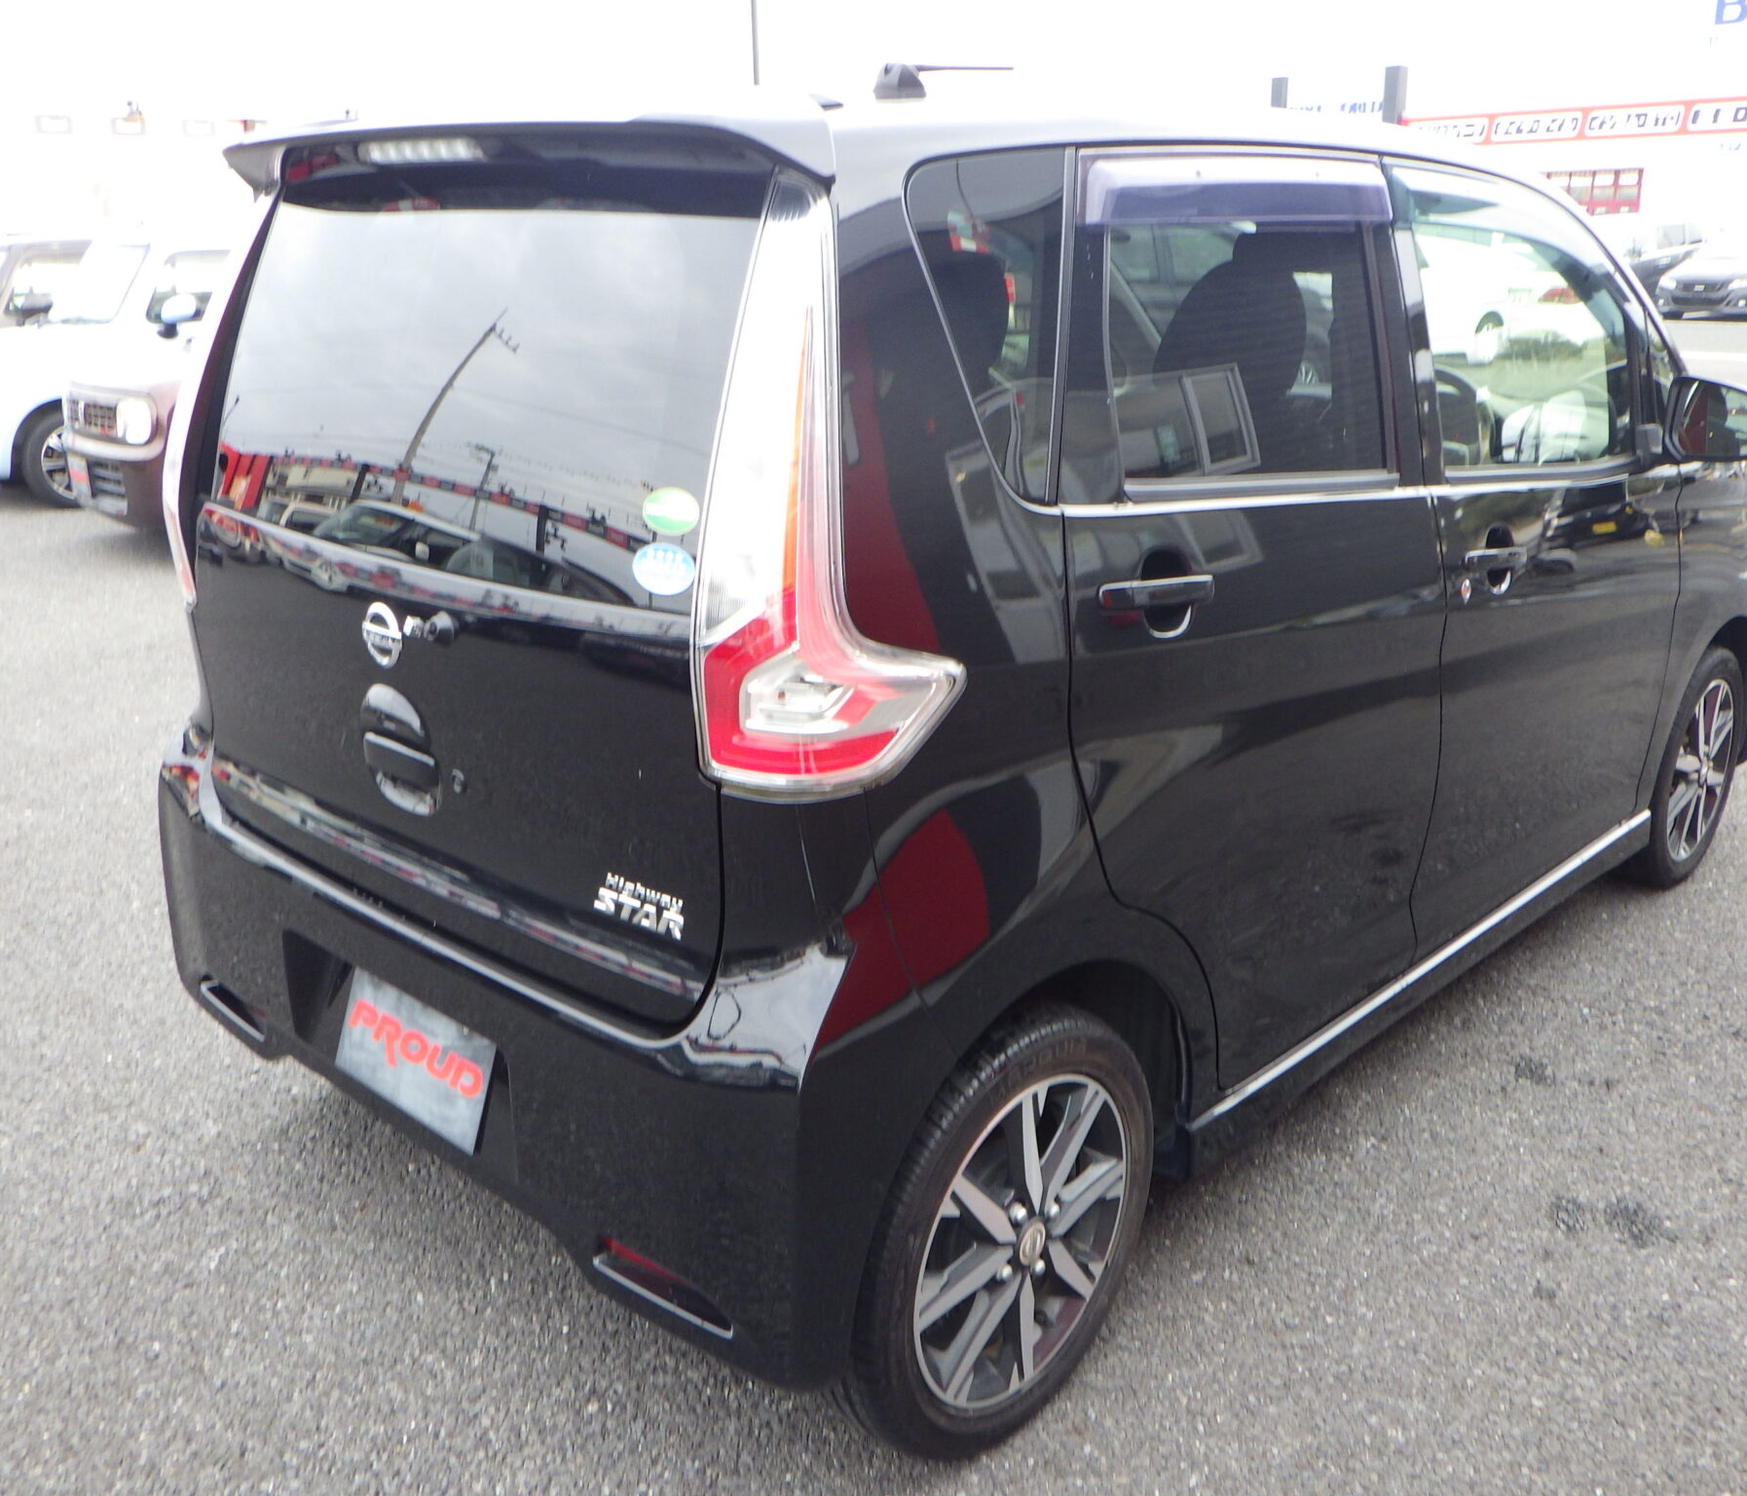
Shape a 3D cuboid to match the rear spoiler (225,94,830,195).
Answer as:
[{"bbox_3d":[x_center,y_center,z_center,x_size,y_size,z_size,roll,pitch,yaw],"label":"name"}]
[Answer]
[{"bbox_3d":[-0.474,-0.702,1.899,1.200,0.110,0.210,15,23,41],"label":"rear spoiler"}]

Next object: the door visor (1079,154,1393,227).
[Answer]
[{"bbox_3d":[0.460,-0.677,1.960,0.055,0.085,0.720,15,23,41],"label":"door visor"}]

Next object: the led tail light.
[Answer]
[{"bbox_3d":[-0.053,-0.249,1.565,0.205,0.590,0.235,16,23,41],"label":"led tail light"}]

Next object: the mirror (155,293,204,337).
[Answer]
[{"bbox_3d":[-3.880,-2.424,9.028,0.240,0.245,0.140,15,23,41],"label":"mirror"}]

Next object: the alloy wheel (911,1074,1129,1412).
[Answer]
[{"bbox_3d":[0.137,0.572,1.958,0.140,0.415,0.415,16,23,41],"label":"alloy wheel"}]

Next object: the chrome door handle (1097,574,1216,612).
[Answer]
[{"bbox_3d":[0.319,-0.175,1.822,0.047,0.036,0.220,16,18,41],"label":"chrome door handle"}]

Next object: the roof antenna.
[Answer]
[{"bbox_3d":[0.117,-1.007,2.462,0.045,0.065,0.300,15,23,41],"label":"roof antenna"}]

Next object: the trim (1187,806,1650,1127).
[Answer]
[{"bbox_3d":[1.018,0.313,2.765,0.030,0.032,1.720,15,23,41],"label":"trim"}]

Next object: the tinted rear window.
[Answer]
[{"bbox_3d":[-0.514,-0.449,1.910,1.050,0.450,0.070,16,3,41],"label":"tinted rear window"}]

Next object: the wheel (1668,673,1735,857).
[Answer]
[{"bbox_3d":[1.806,0.040,3.650,0.130,0.410,0.410,15,23,41],"label":"wheel"}]

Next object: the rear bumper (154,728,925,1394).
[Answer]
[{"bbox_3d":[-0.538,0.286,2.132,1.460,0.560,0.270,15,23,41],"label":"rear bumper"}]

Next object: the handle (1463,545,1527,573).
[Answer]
[{"bbox_3d":[0.964,-0.292,2.501,0.047,0.036,0.220,16,18,41],"label":"handle"}]

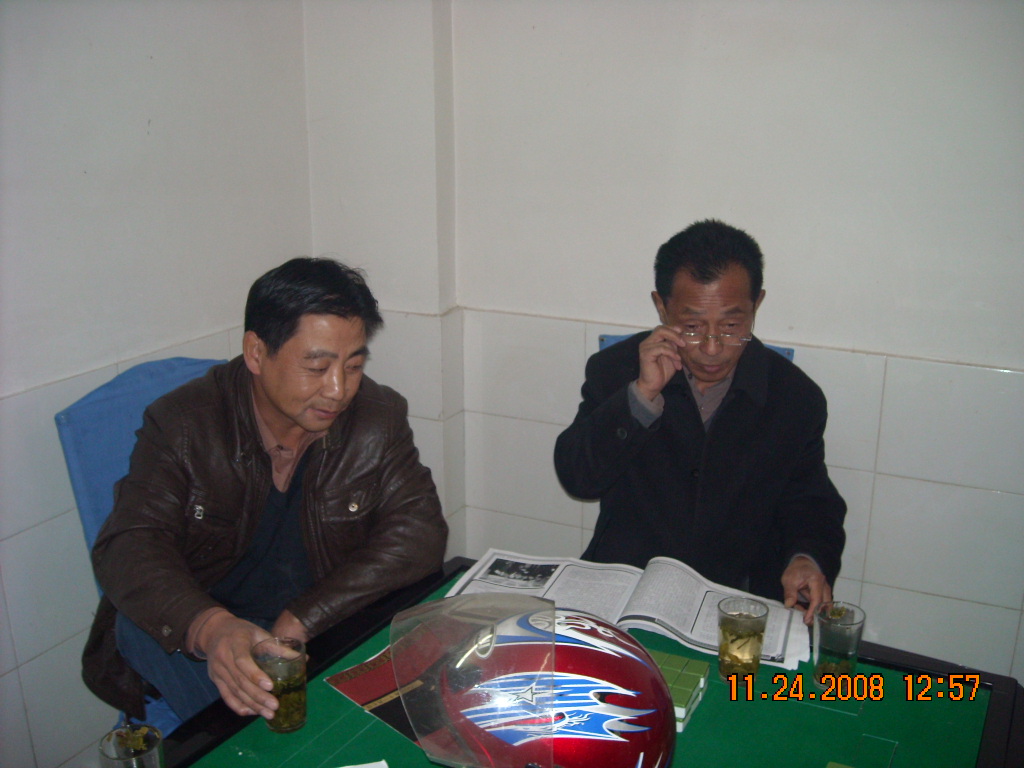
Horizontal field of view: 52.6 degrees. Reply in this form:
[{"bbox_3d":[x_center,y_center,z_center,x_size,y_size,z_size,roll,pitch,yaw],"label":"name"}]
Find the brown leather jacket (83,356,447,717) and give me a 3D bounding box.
[{"bbox_3d":[-0.391,0.264,1.702,0.620,0.600,0.480,-11,19,-35],"label":"brown leather jacket"}]

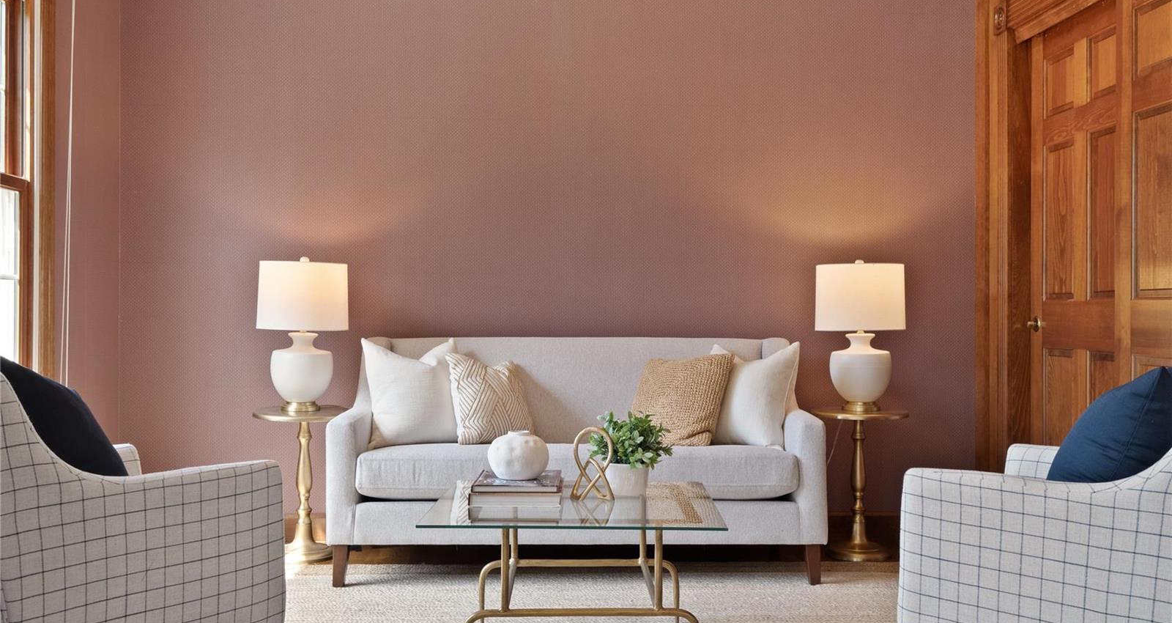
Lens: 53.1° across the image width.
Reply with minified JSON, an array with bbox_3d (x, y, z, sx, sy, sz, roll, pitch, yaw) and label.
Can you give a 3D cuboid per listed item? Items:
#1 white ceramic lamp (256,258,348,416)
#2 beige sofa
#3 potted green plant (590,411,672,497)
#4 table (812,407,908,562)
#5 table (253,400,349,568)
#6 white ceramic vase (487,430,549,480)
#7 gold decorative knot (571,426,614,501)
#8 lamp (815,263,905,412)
[{"bbox_3d":[-1.203,0.102,4.971,0.392,0.654,0.392,0,0,-1],"label":"white ceramic lamp"},{"bbox_3d":[-0.038,0.576,4.826,1.888,0.928,0.837,0,0,-1],"label":"beige sofa"},{"bbox_3d":[0.143,0.450,3.744,0.260,0.261,0.255,0,0,-1],"label":"potted green plant"},{"bbox_3d":[1.167,0.735,5.023,0.428,0.611,0.428,0,0,-1],"label":"table"},{"bbox_3d":[-1.199,0.735,4.971,0.433,0.611,0.433,0,0,-1],"label":"table"},{"bbox_3d":[-0.213,0.448,3.682,0.192,0.143,0.190,0,0,0],"label":"white ceramic vase"},{"bbox_3d":[0.020,0.467,3.635,0.132,0.227,0.075,0,0,0],"label":"gold decorative knot"},{"bbox_3d":[1.171,0.105,5.023,0.390,0.649,0.390,0,0,-1],"label":"lamp"}]

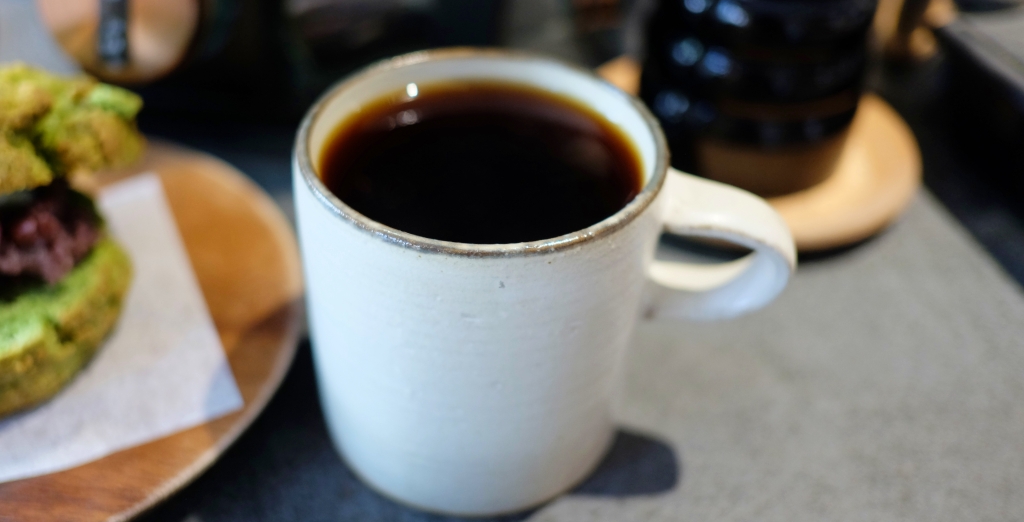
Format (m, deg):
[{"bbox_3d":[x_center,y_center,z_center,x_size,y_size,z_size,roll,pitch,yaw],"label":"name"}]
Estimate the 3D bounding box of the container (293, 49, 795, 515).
[{"bbox_3d":[0.007,0.007,0.200,0.119,0.087,0.087,11,43,7],"label":"container"}]

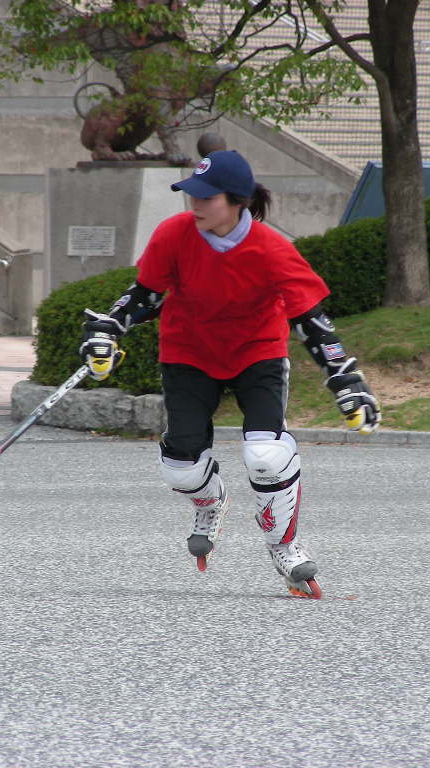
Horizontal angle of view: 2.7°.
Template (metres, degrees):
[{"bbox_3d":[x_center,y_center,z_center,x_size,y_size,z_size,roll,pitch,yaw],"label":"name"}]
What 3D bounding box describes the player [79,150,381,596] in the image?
[{"bbox_3d":[0.051,-0.031,30.000,0.970,1.470,0.700,0,1,14],"label":"player"}]

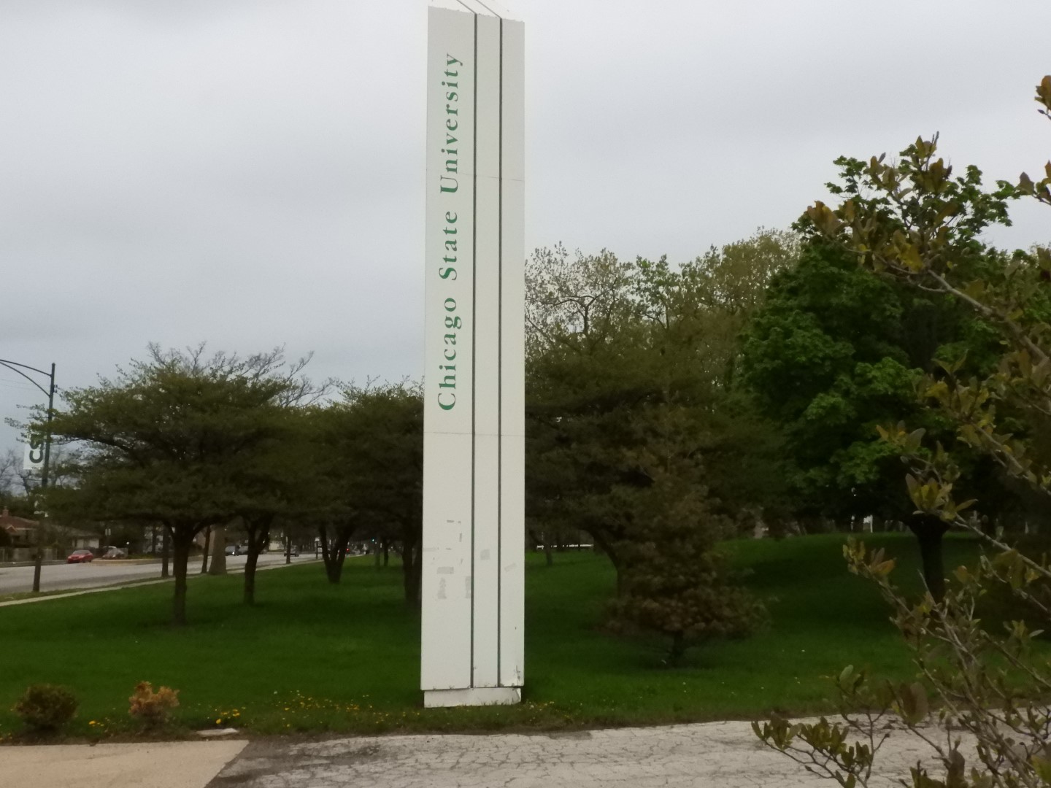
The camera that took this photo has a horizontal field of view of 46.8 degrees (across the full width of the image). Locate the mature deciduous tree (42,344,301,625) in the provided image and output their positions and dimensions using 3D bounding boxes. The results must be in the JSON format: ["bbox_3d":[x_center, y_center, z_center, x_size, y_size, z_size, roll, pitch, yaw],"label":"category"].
[{"bbox_3d":[-7.558,1.912,26.591,5.870,6.060,5.700,2,-7,-16],"label":"mature deciduous tree"}]

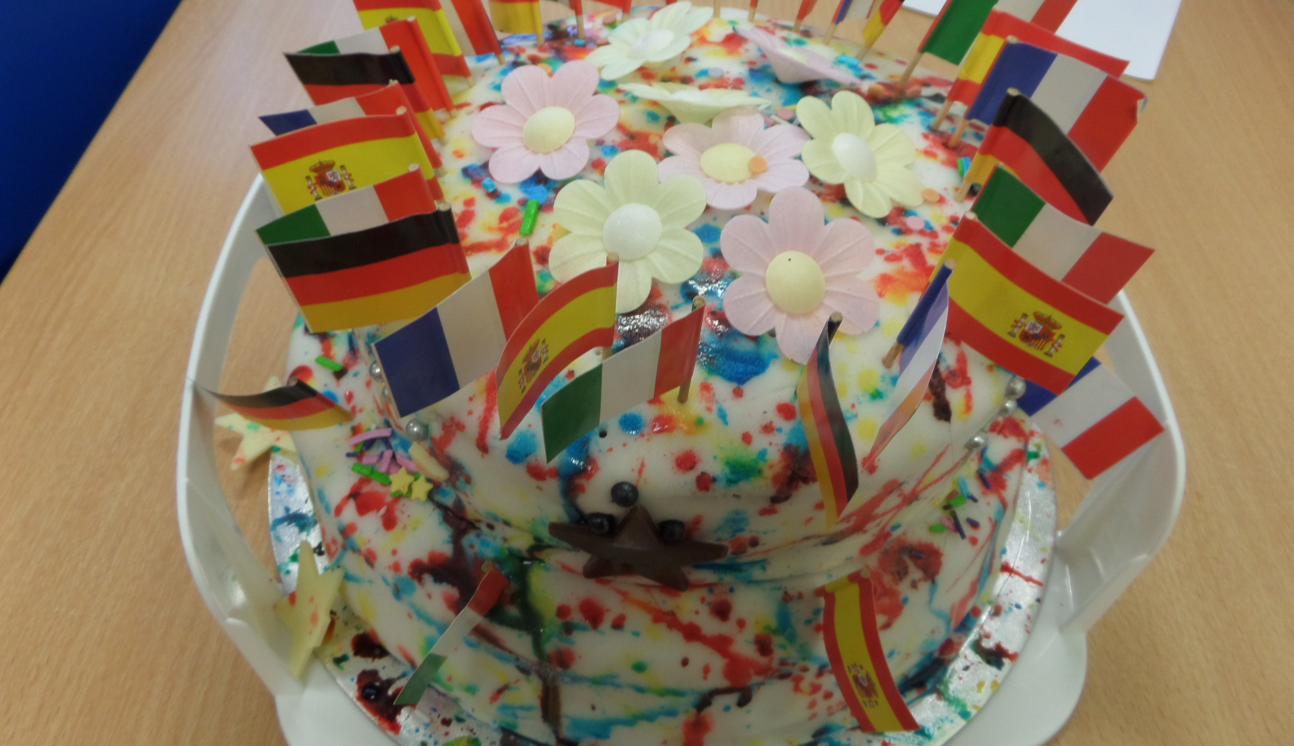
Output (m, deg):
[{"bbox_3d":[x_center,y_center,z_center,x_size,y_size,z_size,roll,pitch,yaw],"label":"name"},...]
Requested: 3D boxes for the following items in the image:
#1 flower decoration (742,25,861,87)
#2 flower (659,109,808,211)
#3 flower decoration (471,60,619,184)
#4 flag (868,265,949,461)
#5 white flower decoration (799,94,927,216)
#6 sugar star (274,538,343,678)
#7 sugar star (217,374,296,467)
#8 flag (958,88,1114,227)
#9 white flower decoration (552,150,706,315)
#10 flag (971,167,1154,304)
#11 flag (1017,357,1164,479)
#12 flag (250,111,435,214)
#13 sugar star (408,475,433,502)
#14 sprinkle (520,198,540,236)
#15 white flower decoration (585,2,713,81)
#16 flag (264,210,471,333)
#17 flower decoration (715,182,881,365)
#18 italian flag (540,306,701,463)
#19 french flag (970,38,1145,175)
[{"bbox_3d":[0.040,-0.085,0.241,0.036,0.010,0.036,16,33,-17],"label":"flower decoration"},{"bbox_3d":[0.021,-0.051,0.216,0.036,0.010,0.036,4,54,0],"label":"flower"},{"bbox_3d":[-0.024,-0.061,0.224,0.037,0.008,0.038,-5,70,13],"label":"flower decoration"},{"bbox_3d":[0.047,0.000,0.163,0.006,0.027,0.033,20,57,5],"label":"flag"},{"bbox_3d":[0.050,-0.052,0.217,0.035,0.011,0.035,7,73,-25],"label":"white flower decoration"},{"bbox_3d":[-0.096,0.068,0.255,0.005,0.036,0.036,16,41,-44],"label":"sugar star"},{"bbox_3d":[-0.121,0.016,0.290,0.036,0.005,0.036,1,51,4],"label":"sugar star"},{"bbox_3d":[0.083,-0.040,0.193,0.005,0.027,0.033,-17,58,-16],"label":"flag"},{"bbox_3d":[-0.004,-0.031,0.199,0.036,0.009,0.036,0,80,-2],"label":"white flower decoration"},{"bbox_3d":[0.083,-0.025,0.188,0.033,0.027,0.004,35,60,18],"label":"flag"},{"bbox_3d":[0.116,0.009,0.240,0.003,0.025,0.034,-22,67,-44],"label":"flag"},{"bbox_3d":[-0.066,-0.044,0.197,0.035,0.025,0.006,-7,57,1],"label":"flag"},{"bbox_3d":[-0.054,0.028,0.215,0.007,0.002,0.006,6,78,26],"label":"sugar star"},{"bbox_3d":[-0.027,-0.036,0.209,0.003,0.002,0.011,5,51,2],"label":"sprinkle"},{"bbox_3d":[0.002,-0.089,0.248,0.038,0.009,0.040,7,48,37],"label":"white flower decoration"},{"bbox_3d":[-0.052,-0.019,0.176,0.034,0.025,0.004,-12,51,-7],"label":"flag"},{"bbox_3d":[0.032,-0.020,0.189,0.036,0.009,0.037,0,88,8],"label":"flower decoration"},{"bbox_3d":[-0.004,0.003,0.160,0.034,0.025,0.004,-31,66,-18],"label":"italian flag"},{"bbox_3d":[0.097,-0.062,0.212,0.034,0.025,0.006,28,61,12],"label":"french flag"}]

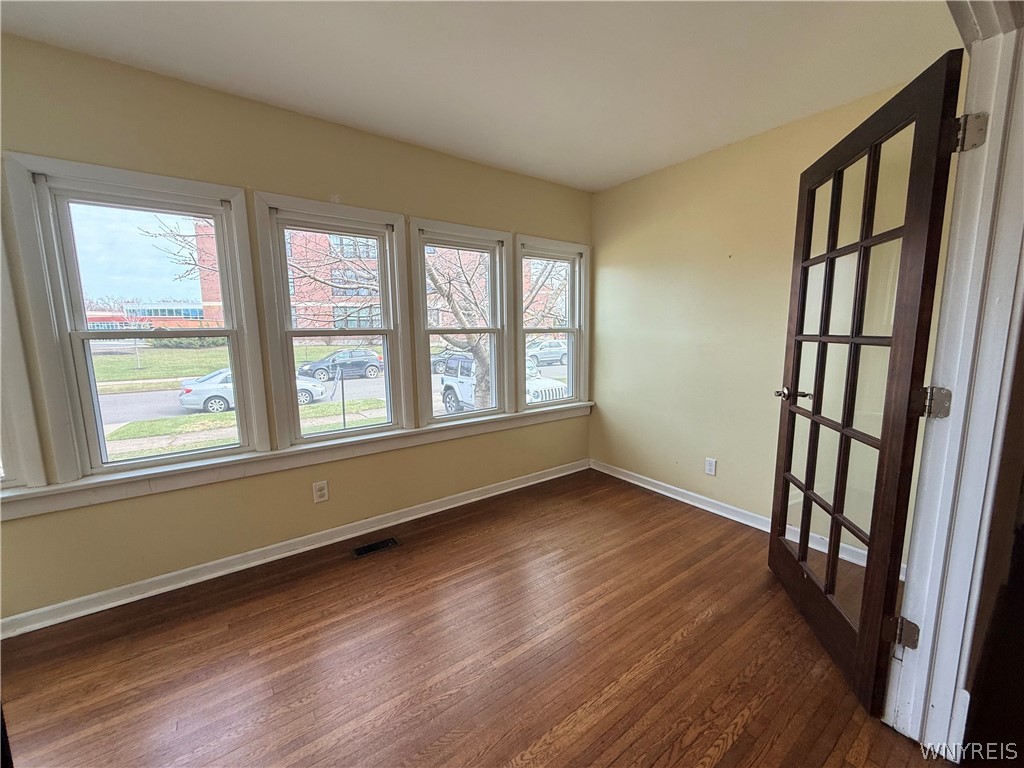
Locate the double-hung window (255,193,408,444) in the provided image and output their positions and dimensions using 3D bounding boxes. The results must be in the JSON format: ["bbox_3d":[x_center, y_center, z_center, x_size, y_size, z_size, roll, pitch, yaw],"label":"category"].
[{"bbox_3d":[-1.017,-0.351,2.508,0.814,1.378,0.100,-6,9,-36],"label":"double-hung window"}]

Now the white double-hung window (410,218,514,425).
[{"bbox_3d":[-0.329,-0.427,3.013,0.825,1.378,0.110,-6,9,-36],"label":"white double-hung window"}]

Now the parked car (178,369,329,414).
[{"bbox_3d":[-9.307,0.096,15.213,4.540,1.465,1.760,-5,9,-32],"label":"parked car"}]

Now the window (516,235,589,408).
[{"bbox_3d":[0.350,-0.501,3.506,0.804,1.378,0.110,-6,9,-36],"label":"window"}]

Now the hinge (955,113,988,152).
[{"bbox_3d":[1.234,-0.676,1.113,0.025,0.090,0.060,-6,9,-36],"label":"hinge"}]

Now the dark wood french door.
[{"bbox_3d":[1.310,0.045,1.682,0.036,2.030,0.915,1,8,14],"label":"dark wood french door"}]

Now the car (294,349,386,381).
[{"bbox_3d":[-9.654,-1.157,23.915,4.576,1.700,1.850,-5,9,-32],"label":"car"}]

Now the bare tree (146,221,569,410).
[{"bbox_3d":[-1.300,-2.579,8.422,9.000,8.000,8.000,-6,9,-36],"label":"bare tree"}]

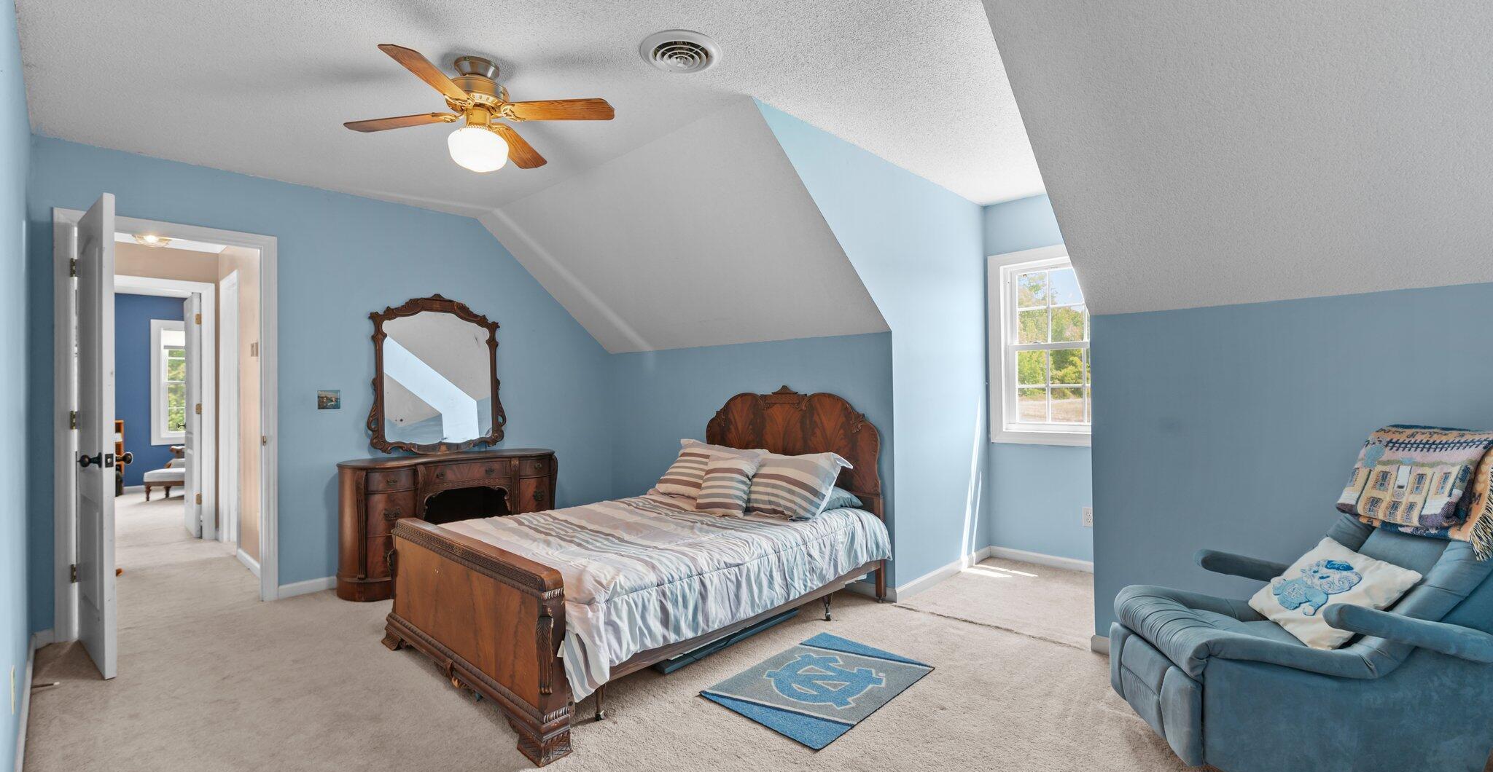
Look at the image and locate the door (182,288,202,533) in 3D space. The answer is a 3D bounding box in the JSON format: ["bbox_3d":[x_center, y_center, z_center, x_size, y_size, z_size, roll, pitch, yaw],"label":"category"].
[{"bbox_3d":[-4.824,0.249,5.408,0.713,2.030,0.040,-1,-1,43],"label":"door"}]

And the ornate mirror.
[{"bbox_3d":[-2.049,-0.075,4.194,0.060,1.080,0.890,-1,-1,44],"label":"ornate mirror"}]

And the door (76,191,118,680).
[{"bbox_3d":[-2.952,0.213,2.822,0.715,2.030,0.040,-1,-1,37],"label":"door"}]

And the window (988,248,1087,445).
[{"bbox_3d":[2.093,-0.270,4.093,0.970,1.320,0.100,-1,-1,43],"label":"window"}]

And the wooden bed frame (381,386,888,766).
[{"bbox_3d":[-0.467,0.610,3.203,1.490,1.215,2.090,-1,-1,44],"label":"wooden bed frame"}]

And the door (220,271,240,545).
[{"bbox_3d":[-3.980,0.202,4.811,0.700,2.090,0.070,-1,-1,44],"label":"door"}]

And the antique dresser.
[{"bbox_3d":[-1.872,0.849,4.030,0.490,0.775,1.260,-1,-1,44],"label":"antique dresser"}]

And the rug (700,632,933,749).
[{"bbox_3d":[0.305,1.201,2.538,0.580,0.010,0.820,-1,-1,44],"label":"rug"}]

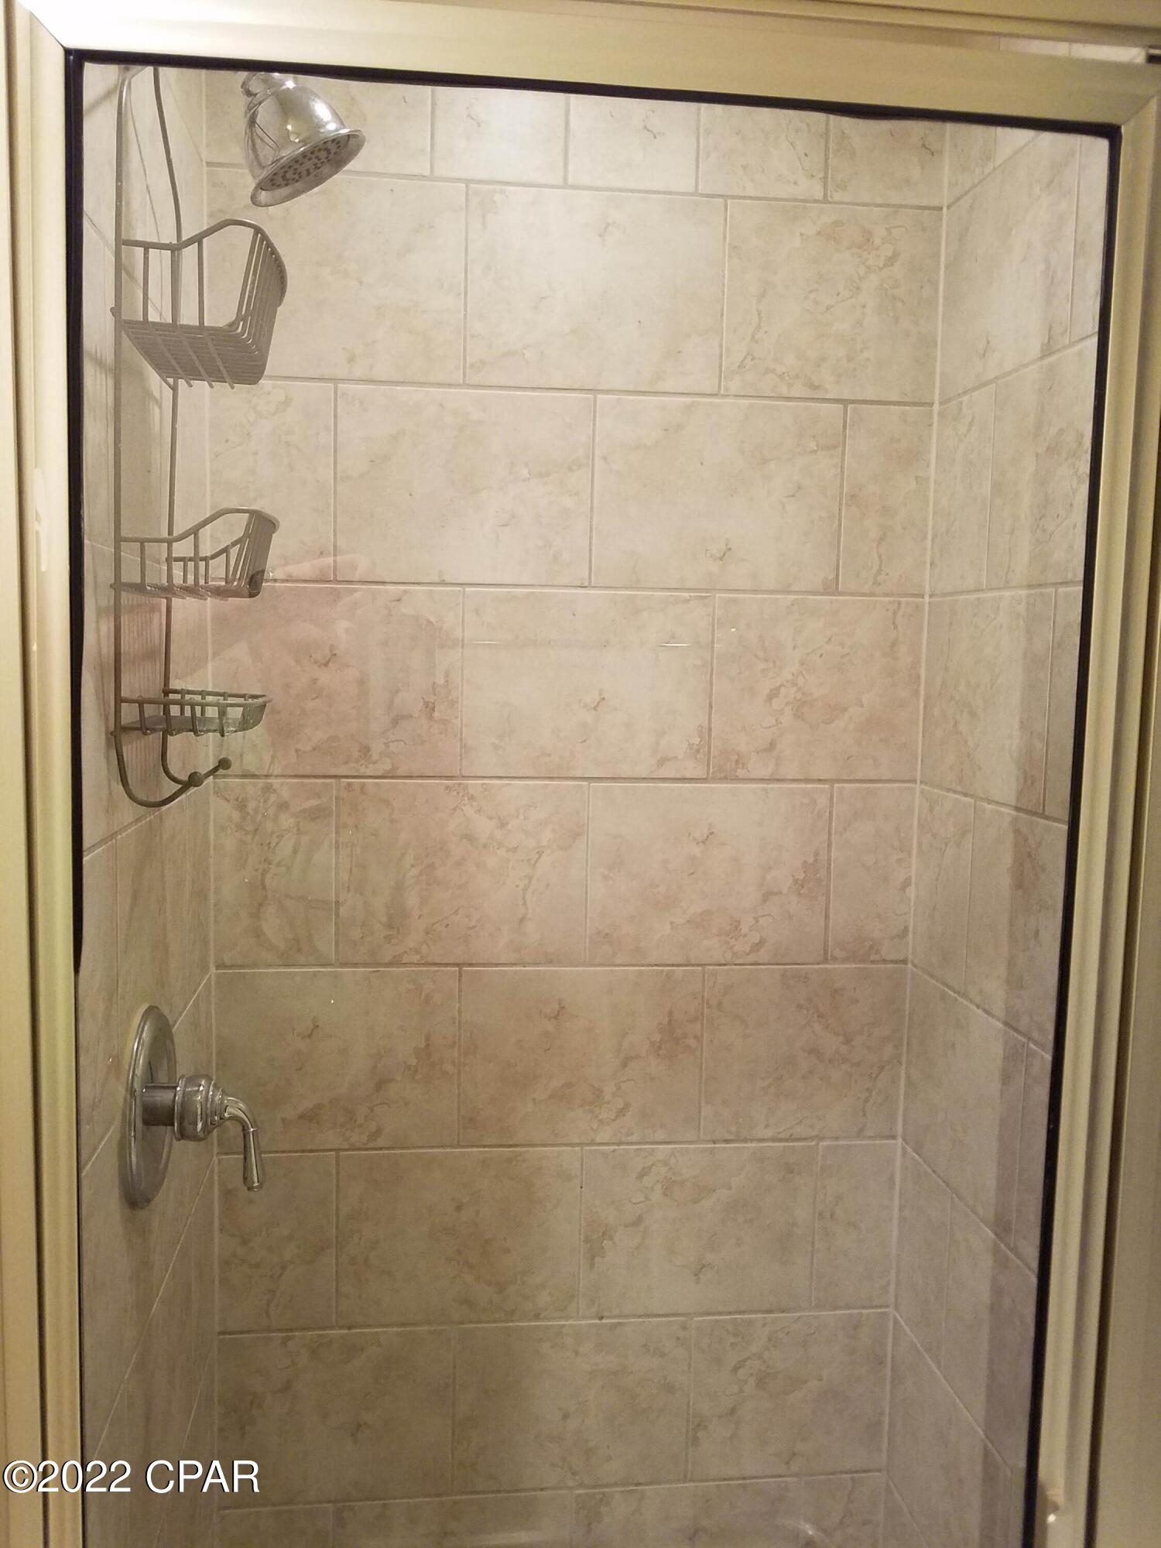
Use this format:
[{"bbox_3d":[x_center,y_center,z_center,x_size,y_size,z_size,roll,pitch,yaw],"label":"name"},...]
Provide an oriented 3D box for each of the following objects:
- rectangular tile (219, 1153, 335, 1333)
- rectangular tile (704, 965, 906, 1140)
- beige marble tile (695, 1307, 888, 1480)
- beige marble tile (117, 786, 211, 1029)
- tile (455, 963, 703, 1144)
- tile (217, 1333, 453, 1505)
[{"bbox_3d":[-0.393,0.608,1.510,0.149,0.237,0.010,1,6,-6],"label":"rectangular tile"},{"bbox_3d":[0.289,0.363,1.510,0.266,0.230,0.010,1,6,-6],"label":"rectangular tile"},{"bbox_3d":[0.288,0.858,1.606,0.276,0.238,0.010,1,6,-6],"label":"beige marble tile"},{"bbox_3d":[-0.432,0.151,1.217,0.010,0.240,0.455,0,5,-8],"label":"beige marble tile"},{"bbox_3d":[0.002,0.375,1.547,0.318,0.240,0.010,1,5,-6],"label":"tile"},{"bbox_3d":[-0.323,0.851,1.542,0.304,0.239,0.010,1,6,-6],"label":"tile"}]

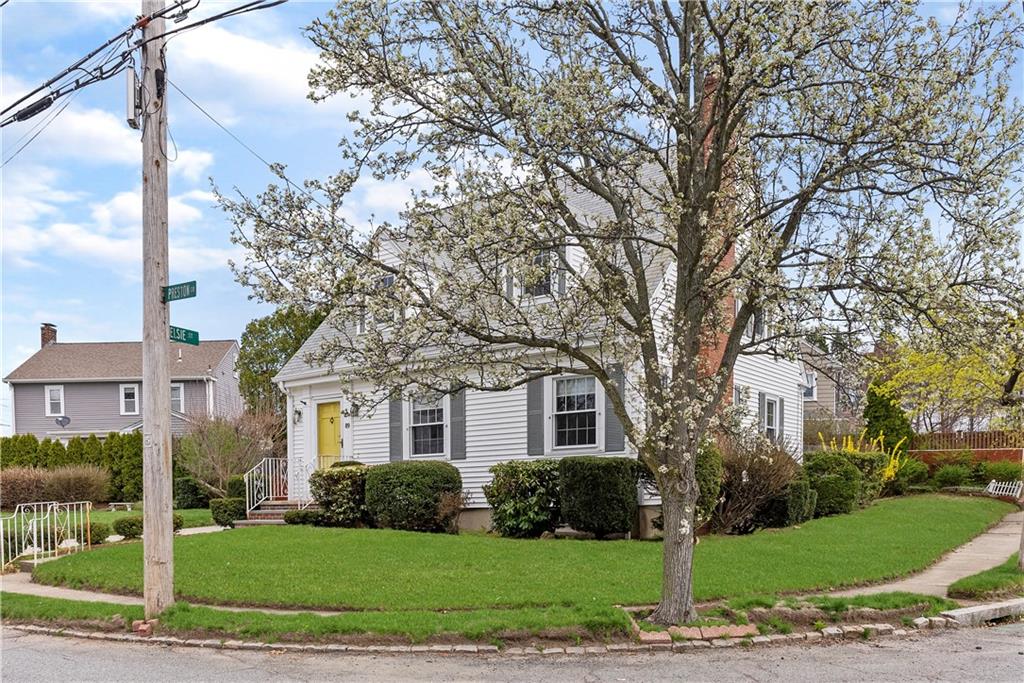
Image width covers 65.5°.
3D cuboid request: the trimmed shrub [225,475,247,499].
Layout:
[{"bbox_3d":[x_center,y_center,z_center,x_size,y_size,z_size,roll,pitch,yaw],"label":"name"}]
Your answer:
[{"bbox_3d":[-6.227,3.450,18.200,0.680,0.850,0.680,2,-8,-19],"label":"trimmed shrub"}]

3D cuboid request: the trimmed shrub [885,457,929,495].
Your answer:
[{"bbox_3d":[11.123,3.797,22.400,1.300,1.100,1.200,-6,-9,37],"label":"trimmed shrub"}]

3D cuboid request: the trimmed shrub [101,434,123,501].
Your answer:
[{"bbox_3d":[-17.599,5.493,35.000,1.000,2.900,1.000,-1,-6,0],"label":"trimmed shrub"}]

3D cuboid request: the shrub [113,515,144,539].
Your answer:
[{"bbox_3d":[-7.434,3.600,15.500,0.680,0.490,0.660,-5,-7,34],"label":"shrub"}]

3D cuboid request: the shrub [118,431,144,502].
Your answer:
[{"bbox_3d":[-14.692,4.846,31.000,1.100,2.850,1.100,3,-8,-25],"label":"shrub"}]

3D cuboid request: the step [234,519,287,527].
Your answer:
[{"bbox_3d":[-5.397,3.931,17.300,1.650,0.200,0.420,-5,-7,34],"label":"step"}]

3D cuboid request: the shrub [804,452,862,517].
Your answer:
[{"bbox_3d":[7.669,3.411,19.000,1.400,1.500,1.350,-6,-9,37],"label":"shrub"}]

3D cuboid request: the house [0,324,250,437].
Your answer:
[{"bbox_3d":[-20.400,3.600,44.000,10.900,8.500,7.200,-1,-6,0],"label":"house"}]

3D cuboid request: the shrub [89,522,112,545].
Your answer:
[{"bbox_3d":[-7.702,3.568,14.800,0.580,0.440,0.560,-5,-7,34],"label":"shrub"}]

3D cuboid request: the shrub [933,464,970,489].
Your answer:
[{"bbox_3d":[12.691,3.913,23.000,1.150,0.750,1.050,-6,-9,37],"label":"shrub"}]

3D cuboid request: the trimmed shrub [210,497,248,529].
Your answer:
[{"bbox_3d":[-6.193,3.757,17.400,0.740,0.650,0.680,-5,-7,34],"label":"trimmed shrub"}]

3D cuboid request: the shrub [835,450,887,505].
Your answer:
[{"bbox_3d":[9.179,3.551,20.800,1.350,1.400,1.300,-6,-9,37],"label":"shrub"}]

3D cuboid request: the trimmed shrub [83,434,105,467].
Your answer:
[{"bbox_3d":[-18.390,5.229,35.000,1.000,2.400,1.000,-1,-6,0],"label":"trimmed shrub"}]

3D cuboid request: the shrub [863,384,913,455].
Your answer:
[{"bbox_3d":[12.257,2.873,26.000,1.750,3.100,1.700,-4,-8,25],"label":"shrub"}]

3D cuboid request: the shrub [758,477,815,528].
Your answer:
[{"bbox_3d":[5.790,3.396,16.800,1.200,1.100,1.150,-6,-9,37],"label":"shrub"}]

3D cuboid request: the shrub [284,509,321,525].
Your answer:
[{"bbox_3d":[-4.398,3.691,16.800,0.880,0.360,0.620,-5,-7,34],"label":"shrub"}]

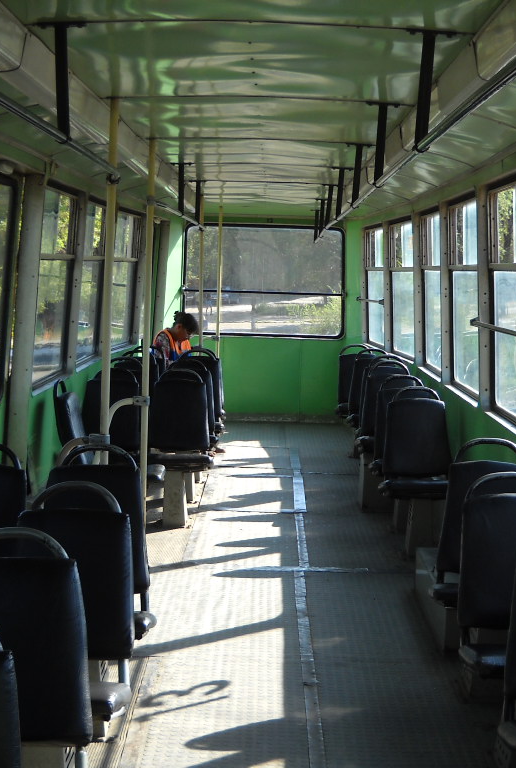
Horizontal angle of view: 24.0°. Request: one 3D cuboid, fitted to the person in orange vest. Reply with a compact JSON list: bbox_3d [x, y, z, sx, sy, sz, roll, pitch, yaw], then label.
[{"bbox_3d":[-0.632,-0.017,10.258,0.650,1.188,0.450,4,6,24],"label":"person in orange vest"}]

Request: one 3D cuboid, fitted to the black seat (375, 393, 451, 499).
[{"bbox_3d":[0.939,0.363,7.020,0.427,0.670,0.513,2,5,0],"label":"black seat"}]

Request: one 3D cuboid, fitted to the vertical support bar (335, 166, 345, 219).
[{"bbox_3d":[0.561,-1.300,8.308,0.040,0.360,0.035,2,5,1],"label":"vertical support bar"}]

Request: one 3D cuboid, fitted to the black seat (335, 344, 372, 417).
[{"bbox_3d":[0.889,-0.054,10.805,0.420,0.570,0.480,2,5,1],"label":"black seat"}]

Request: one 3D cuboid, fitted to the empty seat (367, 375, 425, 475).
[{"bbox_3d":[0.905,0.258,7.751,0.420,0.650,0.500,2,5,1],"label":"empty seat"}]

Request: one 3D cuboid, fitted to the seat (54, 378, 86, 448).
[{"bbox_3d":[-0.797,0.327,6.342,0.550,0.680,0.420,2,5,1],"label":"seat"}]

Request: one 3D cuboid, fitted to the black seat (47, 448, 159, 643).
[{"bbox_3d":[-0.606,0.574,4.308,0.427,0.670,0.513,2,5,0],"label":"black seat"}]

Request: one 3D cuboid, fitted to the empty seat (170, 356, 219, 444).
[{"bbox_3d":[-0.512,0.182,8.441,0.427,0.670,0.513,2,5,0],"label":"empty seat"}]

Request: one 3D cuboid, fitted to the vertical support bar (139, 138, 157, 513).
[{"bbox_3d":[-0.568,-0.193,6.290,0.034,2.120,0.034,2,5,1],"label":"vertical support bar"}]

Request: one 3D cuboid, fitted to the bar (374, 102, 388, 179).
[{"bbox_3d":[0.471,-0.923,4.641,0.033,0.293,0.030,3,5,1],"label":"bar"}]

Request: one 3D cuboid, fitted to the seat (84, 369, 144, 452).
[{"bbox_3d":[-0.925,0.201,7.553,0.420,0.570,0.480,2,5,1],"label":"seat"}]

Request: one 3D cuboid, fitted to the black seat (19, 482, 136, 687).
[{"bbox_3d":[-0.519,0.572,3.362,0.420,0.660,0.500,2,5,1],"label":"black seat"}]

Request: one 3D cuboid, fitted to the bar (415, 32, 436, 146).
[{"bbox_3d":[0.473,-0.833,3.446,0.037,0.319,0.020,2,5,0],"label":"bar"}]

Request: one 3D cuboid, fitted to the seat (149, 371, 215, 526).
[{"bbox_3d":[-0.489,0.391,7.571,0.420,0.988,0.500,2,5,1],"label":"seat"}]

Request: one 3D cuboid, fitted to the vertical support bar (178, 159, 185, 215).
[{"bbox_3d":[-0.498,-1.279,7.948,0.037,0.340,0.020,2,5,0],"label":"vertical support bar"}]

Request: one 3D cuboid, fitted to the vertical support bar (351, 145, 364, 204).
[{"bbox_3d":[0.507,-1.067,6.193,0.033,0.299,0.030,5,5,1],"label":"vertical support bar"}]

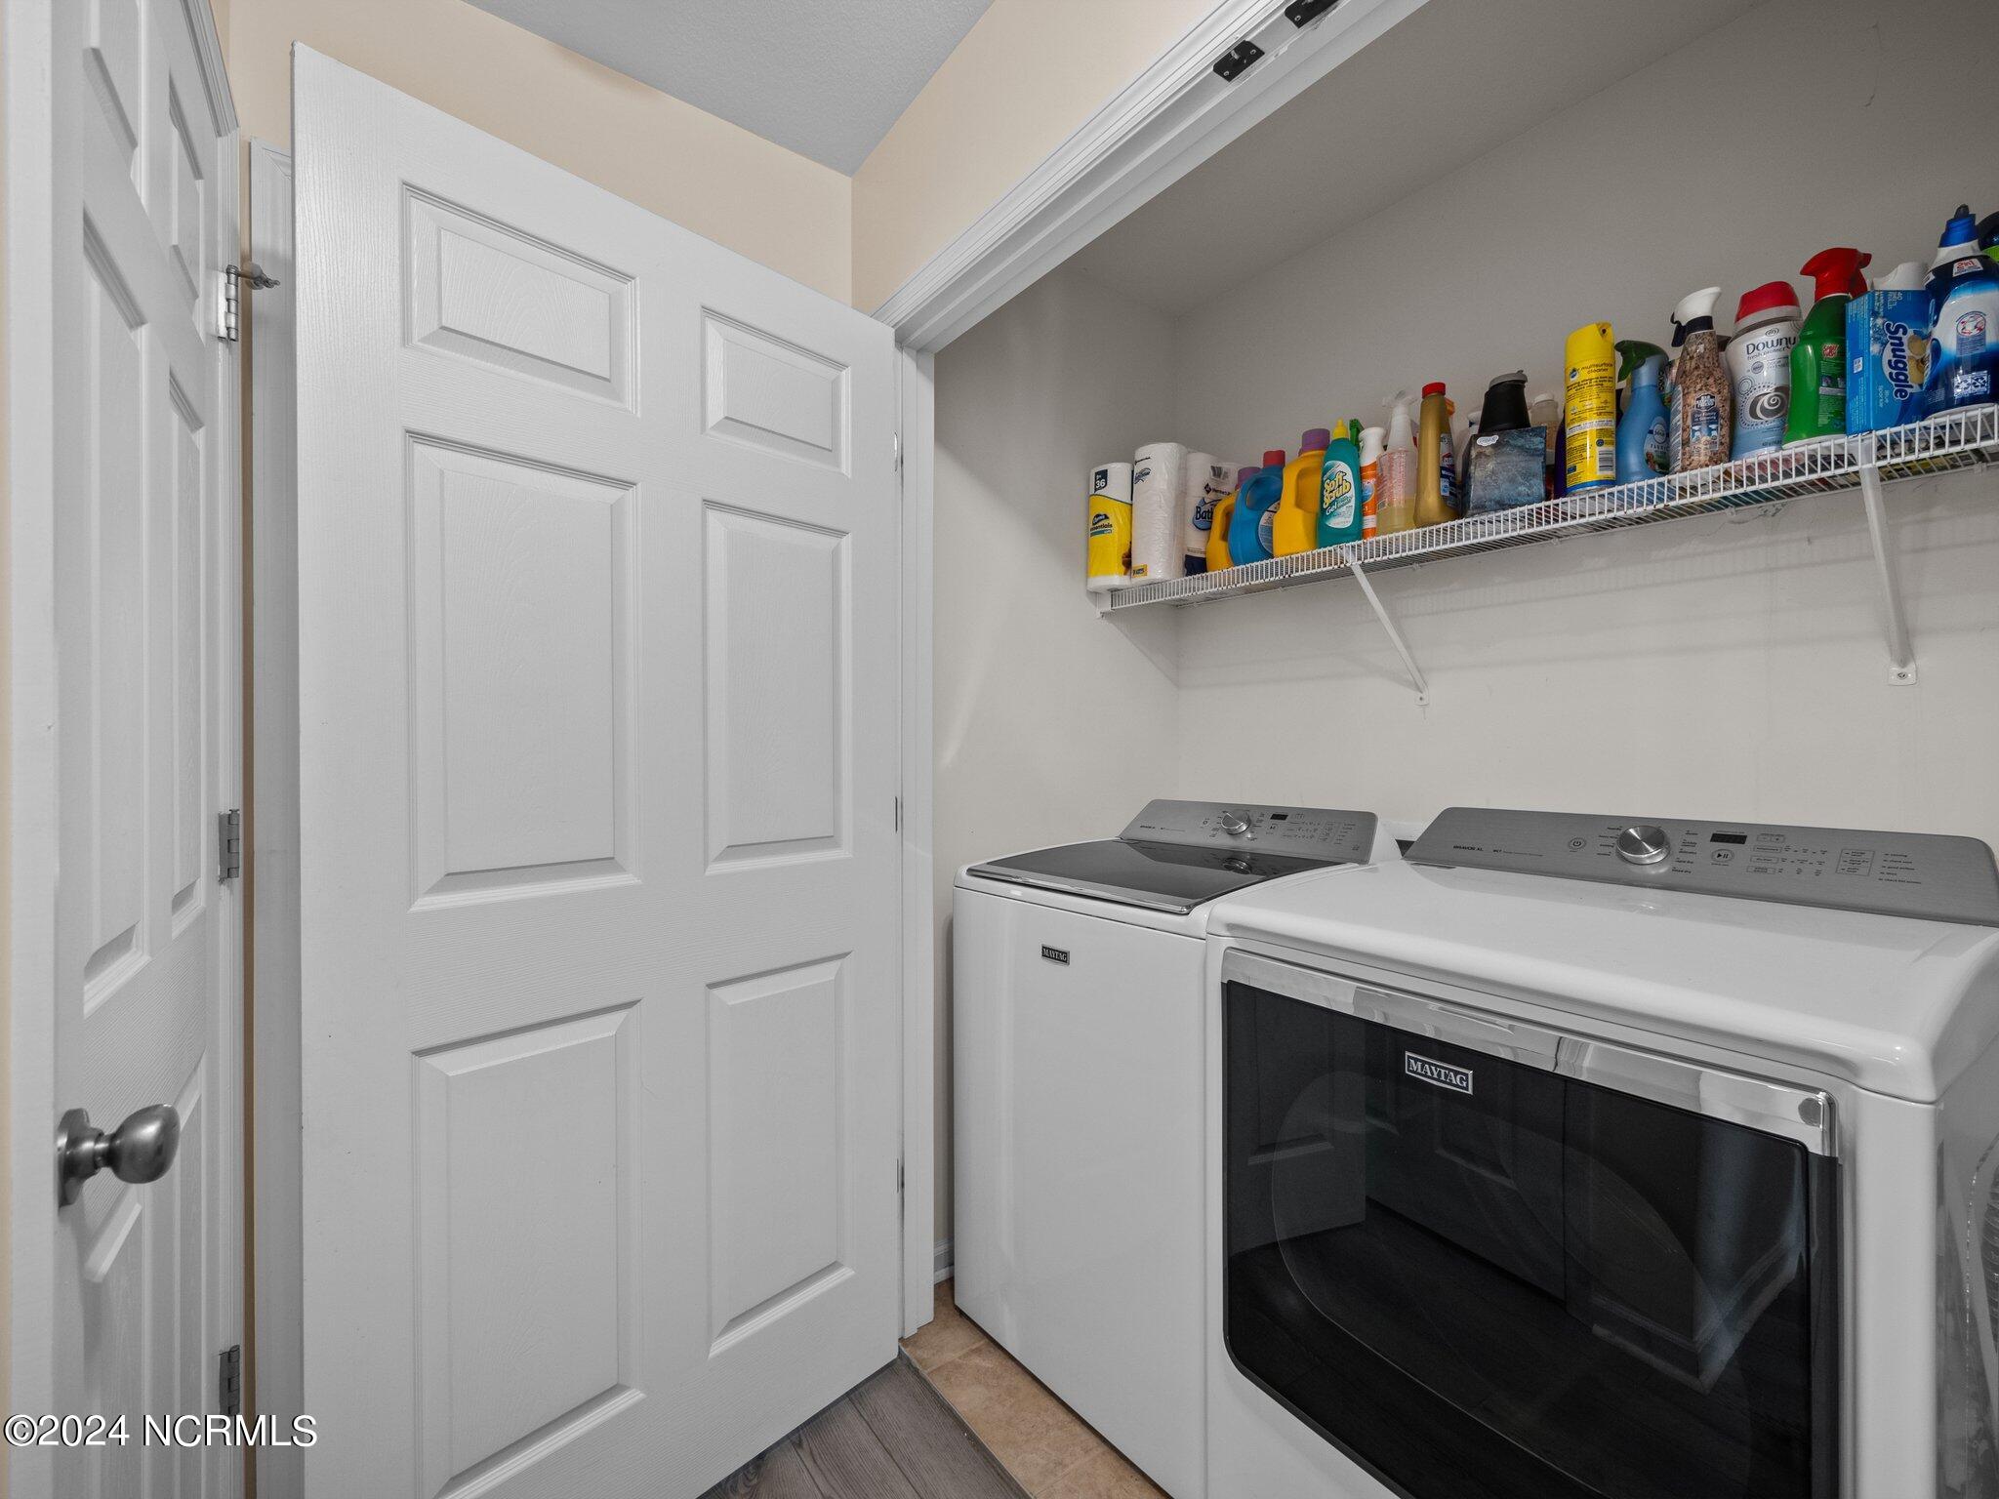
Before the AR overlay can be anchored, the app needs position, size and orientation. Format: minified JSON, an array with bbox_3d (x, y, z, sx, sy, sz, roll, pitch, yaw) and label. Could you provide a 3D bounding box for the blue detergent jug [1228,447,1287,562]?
[{"bbox_3d":[0.621,-0.544,1.855,0.172,0.270,0.093,0,0,-26],"label":"blue detergent jug"}]

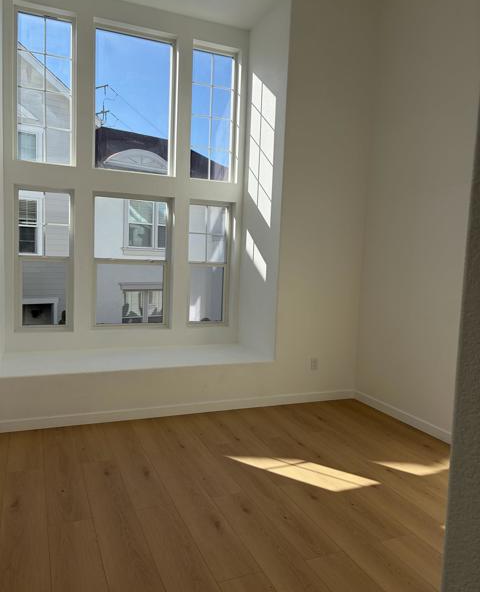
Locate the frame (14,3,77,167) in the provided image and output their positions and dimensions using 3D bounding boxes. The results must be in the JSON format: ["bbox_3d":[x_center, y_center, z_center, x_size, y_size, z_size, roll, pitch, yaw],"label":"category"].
[{"bbox_3d":[-1.921,-2.029,4.748,0.518,1.421,0.100,0,5,-23],"label":"frame"}]

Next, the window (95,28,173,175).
[{"bbox_3d":[-1.102,-2.035,5.063,0.854,1.473,0.110,0,5,-23],"label":"window"}]

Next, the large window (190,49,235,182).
[{"bbox_3d":[-0.311,-2.026,5.443,0.503,1.421,0.100,0,5,-23],"label":"large window"}]

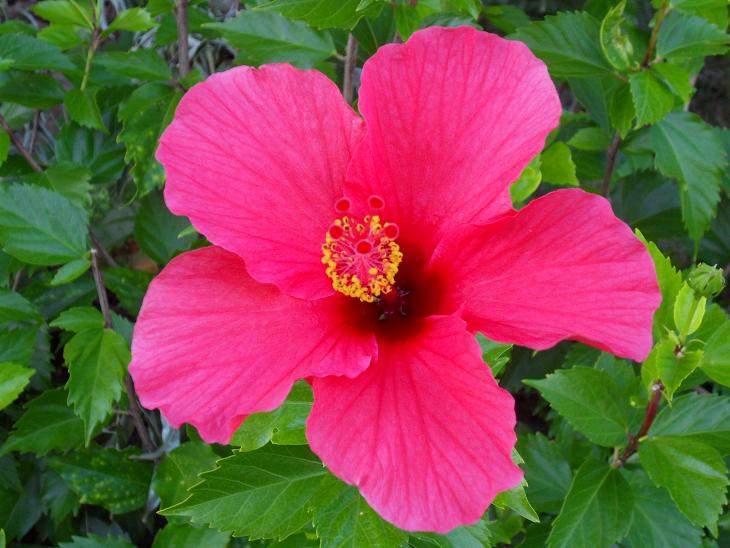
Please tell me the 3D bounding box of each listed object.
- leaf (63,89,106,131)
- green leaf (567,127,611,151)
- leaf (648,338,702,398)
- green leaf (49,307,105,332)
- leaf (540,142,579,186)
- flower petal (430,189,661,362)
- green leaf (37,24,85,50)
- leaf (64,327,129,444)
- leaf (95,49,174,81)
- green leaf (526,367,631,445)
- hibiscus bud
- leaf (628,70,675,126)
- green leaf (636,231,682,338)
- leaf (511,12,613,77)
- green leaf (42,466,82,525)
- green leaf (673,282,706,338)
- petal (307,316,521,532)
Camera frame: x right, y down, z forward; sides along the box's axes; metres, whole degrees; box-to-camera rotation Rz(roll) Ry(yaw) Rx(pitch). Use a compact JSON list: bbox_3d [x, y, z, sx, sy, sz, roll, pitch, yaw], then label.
[{"bbox_3d":[-0.100,-0.059,0.450,0.015,0.008,0.017,-9,67,-4],"label":"leaf"},{"bbox_3d":[0.083,-0.050,0.470,0.017,0.009,0.010,0,60,0],"label":"green leaf"},{"bbox_3d":[0.092,0.028,0.375,0.016,0.009,0.019,6,64,3],"label":"leaf"},{"bbox_3d":[-0.098,0.015,0.430,0.018,0.011,0.007,0,-17,0],"label":"green leaf"},{"bbox_3d":[0.062,-0.035,0.405,0.013,0.015,0.006,-19,6,-5],"label":"leaf"},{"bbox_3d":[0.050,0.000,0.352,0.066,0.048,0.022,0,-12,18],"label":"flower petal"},{"bbox_3d":[-0.114,-0.089,0.475,0.019,0.011,0.007,0,-17,0],"label":"green leaf"},{"bbox_3d":[-0.091,0.038,0.430,0.021,0.041,0.011,7,0,1],"label":"leaf"},{"bbox_3d":[-0.087,-0.078,0.475,0.031,0.013,0.015,-9,54,-6],"label":"leaf"},{"bbox_3d":[0.067,0.042,0.400,0.035,0.010,0.022,22,67,16],"label":"green leaf"},{"bbox_3d":[0.107,0.002,0.395,0.011,0.011,0.011,20,24,9],"label":"hibiscus bud"},{"bbox_3d":[0.099,-0.061,0.435,0.016,0.008,0.021,-6,73,-8],"label":"leaf"},{"bbox_3d":[0.093,0.004,0.402,0.015,0.035,0.009,-13,0,-8],"label":"green leaf"},{"bbox_3d":[0.067,-0.079,0.435,0.039,0.010,0.021,16,72,7],"label":"leaf"},{"bbox_3d":[-0.114,0.084,0.475,0.015,0.022,0.008,-6,0,-2],"label":"green leaf"},{"bbox_3d":[0.101,0.011,0.392,0.011,0.018,0.007,9,0,1],"label":"green leaf"},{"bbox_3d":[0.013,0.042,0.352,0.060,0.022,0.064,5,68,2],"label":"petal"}]

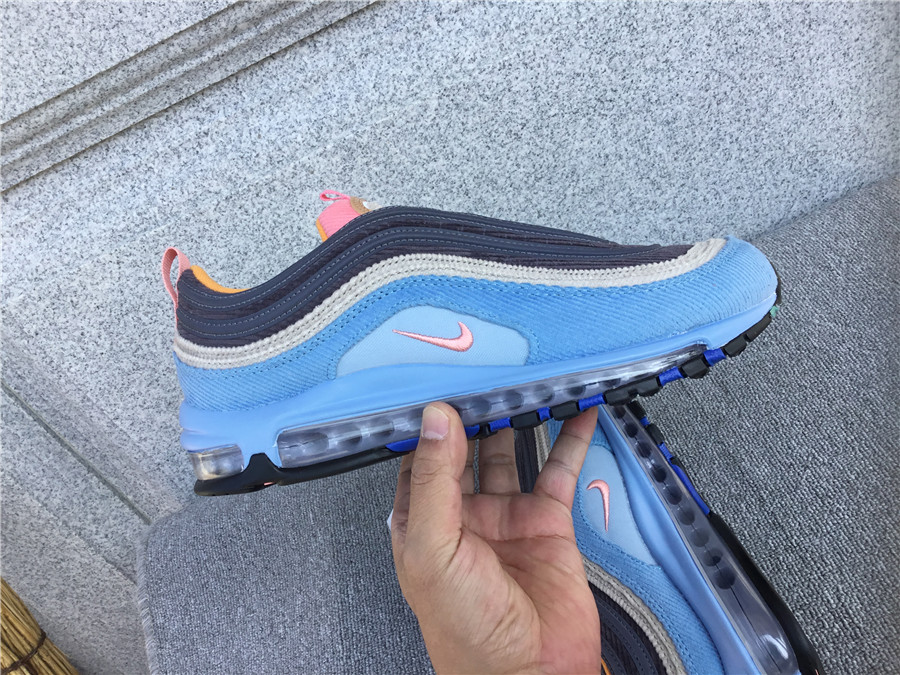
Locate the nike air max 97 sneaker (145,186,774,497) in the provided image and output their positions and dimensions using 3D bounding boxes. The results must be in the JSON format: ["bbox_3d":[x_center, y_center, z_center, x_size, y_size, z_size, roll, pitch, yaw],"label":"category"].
[{"bbox_3d":[0.018,-0.022,0.381,0.298,0.108,0.121,-12,93,-7],"label":"nike air max 97 sneaker"}]

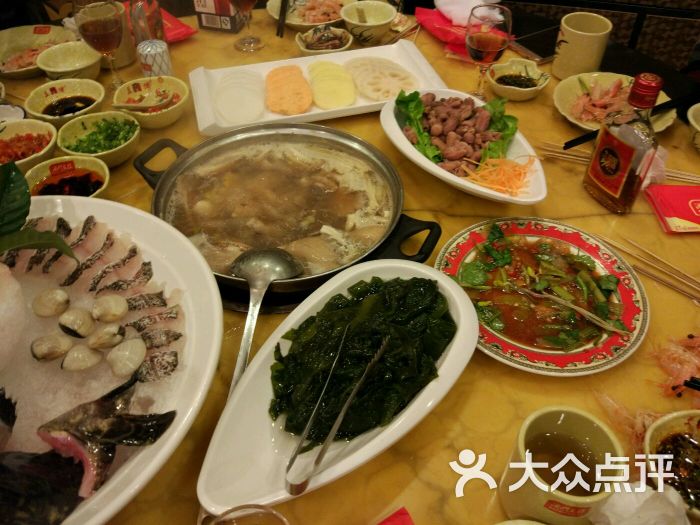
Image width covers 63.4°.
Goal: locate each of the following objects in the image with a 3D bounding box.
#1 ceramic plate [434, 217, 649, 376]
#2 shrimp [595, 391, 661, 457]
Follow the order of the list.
[{"bbox_3d":[0.201,0.034,0.608,0.221,0.028,0.221,0,47,0],"label":"ceramic plate"},{"bbox_3d":[0.254,0.137,0.516,0.048,0.020,0.072,-22,50,-19],"label":"shrimp"}]

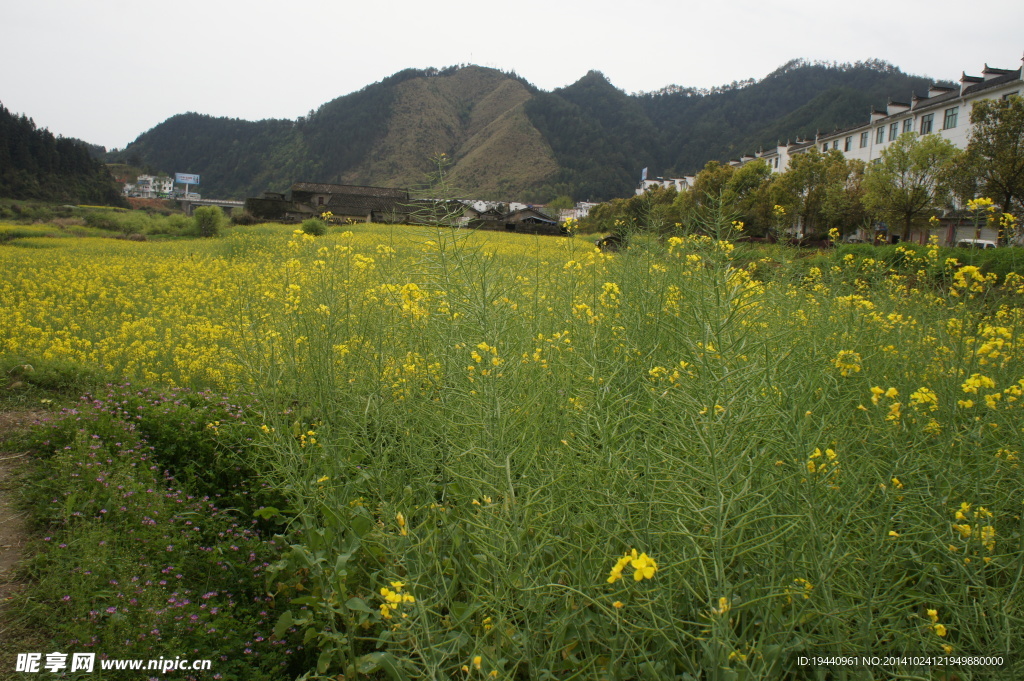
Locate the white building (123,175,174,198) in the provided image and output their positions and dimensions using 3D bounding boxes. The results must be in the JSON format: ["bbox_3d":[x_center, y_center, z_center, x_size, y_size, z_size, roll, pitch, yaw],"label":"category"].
[{"bbox_3d":[-179.997,-76.257,380.000,21.000,11.200,12.000,-1,10,-20],"label":"white building"}]

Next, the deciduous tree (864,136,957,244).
[{"bbox_3d":[27.453,-10.360,53.000,6.200,7.900,6.200,3,9,6],"label":"deciduous tree"}]

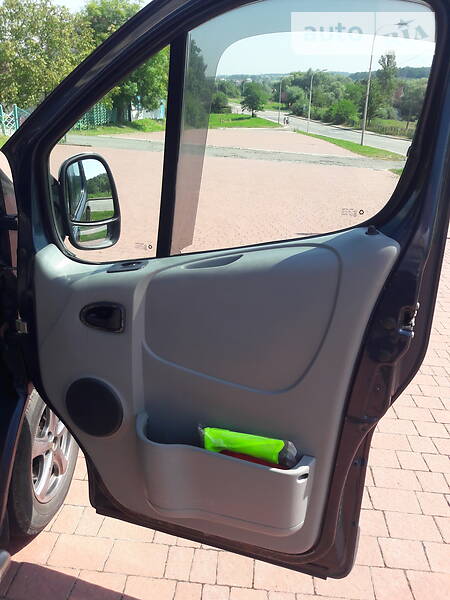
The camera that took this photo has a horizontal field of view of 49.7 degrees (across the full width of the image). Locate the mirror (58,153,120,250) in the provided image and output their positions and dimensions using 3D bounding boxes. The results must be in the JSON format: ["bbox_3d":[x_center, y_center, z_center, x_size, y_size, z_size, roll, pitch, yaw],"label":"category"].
[{"bbox_3d":[-0.409,-0.296,1.465,0.185,0.275,0.110,-15,27,-39],"label":"mirror"}]

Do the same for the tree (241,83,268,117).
[{"bbox_3d":[7.416,-50.404,122.000,6.700,8.000,6.700,0,24,0],"label":"tree"}]

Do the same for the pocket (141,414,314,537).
[{"bbox_3d":[-0.015,0.476,1.304,0.460,0.220,0.115,9,22,16],"label":"pocket"}]

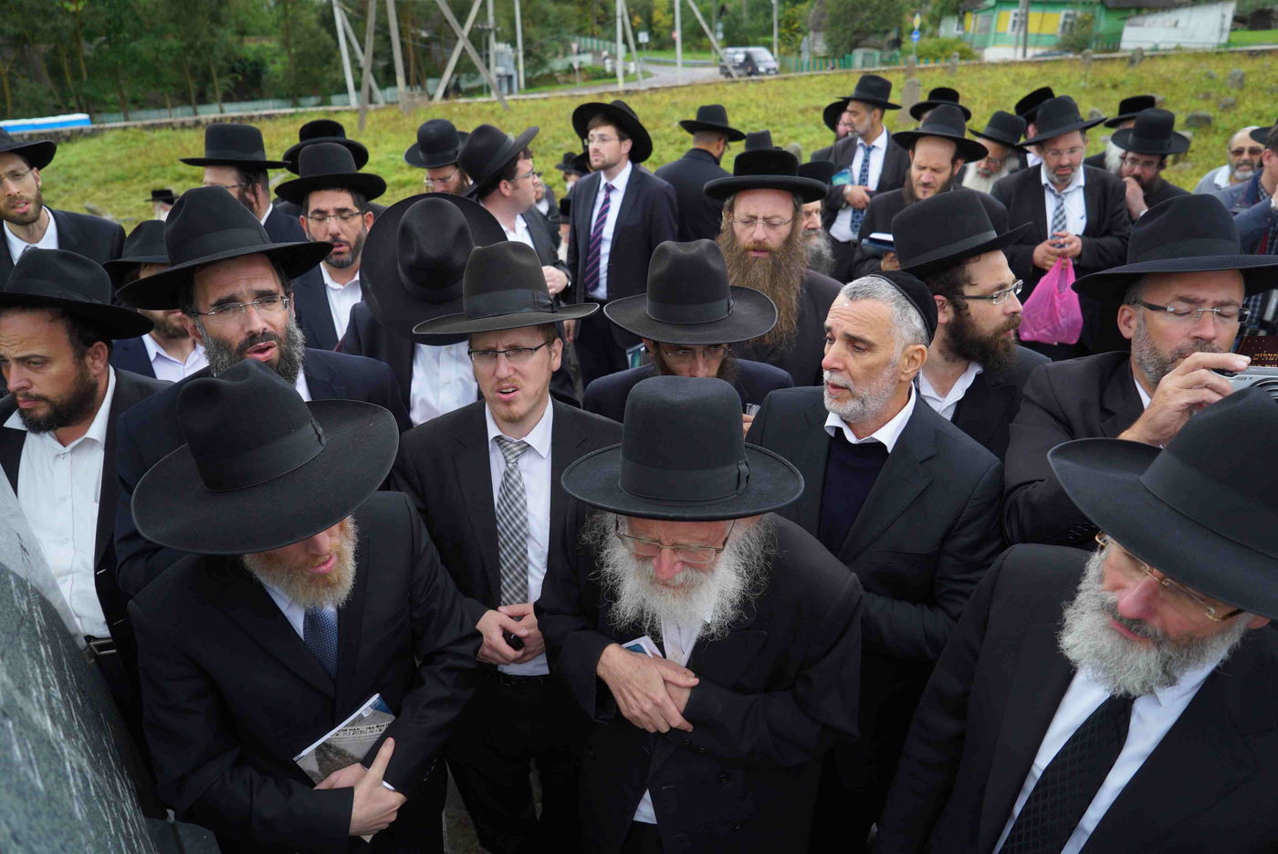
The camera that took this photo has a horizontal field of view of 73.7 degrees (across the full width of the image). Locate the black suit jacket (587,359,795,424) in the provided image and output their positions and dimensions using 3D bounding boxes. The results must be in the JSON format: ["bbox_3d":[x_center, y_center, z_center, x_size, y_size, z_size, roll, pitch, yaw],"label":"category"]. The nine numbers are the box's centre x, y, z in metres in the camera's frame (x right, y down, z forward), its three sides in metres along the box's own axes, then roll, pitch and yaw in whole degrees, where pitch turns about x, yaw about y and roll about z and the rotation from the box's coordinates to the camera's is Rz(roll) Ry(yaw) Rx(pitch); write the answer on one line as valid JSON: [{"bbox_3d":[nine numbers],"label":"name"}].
[{"bbox_3d":[0.113,0.223,1.870,0.500,0.720,0.320,-1,16,0],"label":"black suit jacket"}]

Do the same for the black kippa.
[{"bbox_3d":[0.493,-0.234,1.555,0.060,0.163,0.163,-42,7,4],"label":"black kippa"}]

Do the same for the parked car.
[{"bbox_3d":[7.637,-25.220,59.000,1.900,1.930,4.800,-14,27,-25],"label":"parked car"}]

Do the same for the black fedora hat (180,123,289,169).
[{"bbox_3d":[-1.397,-0.961,2.932,0.330,0.135,0.360,4,17,26],"label":"black fedora hat"}]

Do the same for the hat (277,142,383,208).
[{"bbox_3d":[-0.877,-0.723,2.420,0.320,0.140,0.335,-7,5,-13],"label":"hat"}]

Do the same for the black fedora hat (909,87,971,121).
[{"bbox_3d":[1.649,-1.762,4.637,0.320,0.125,0.350,12,8,18],"label":"black fedora hat"}]

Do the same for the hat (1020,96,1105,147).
[{"bbox_3d":[1.804,-1.315,3.655,0.365,0.140,0.335,-27,19,-39],"label":"hat"}]

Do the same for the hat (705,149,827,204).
[{"bbox_3d":[0.345,-0.672,2.297,0.325,0.130,0.360,4,10,4],"label":"hat"}]

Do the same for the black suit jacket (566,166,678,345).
[{"bbox_3d":[-0.067,-0.699,3.631,0.520,0.770,0.300,15,29,32],"label":"black suit jacket"}]

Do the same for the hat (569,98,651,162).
[{"bbox_3d":[-0.084,-1.219,3.448,0.340,0.140,0.370,17,-10,35],"label":"hat"}]

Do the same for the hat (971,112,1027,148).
[{"bbox_3d":[1.772,-1.448,4.150,0.335,0.145,0.320,-2,29,-34],"label":"hat"}]

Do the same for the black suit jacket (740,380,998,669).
[{"bbox_3d":[0.405,0.300,1.550,0.500,0.740,0.340,11,20,34],"label":"black suit jacket"}]

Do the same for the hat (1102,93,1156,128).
[{"bbox_3d":[2.404,-1.522,4.100,0.335,0.140,0.320,-20,22,-17],"label":"hat"}]

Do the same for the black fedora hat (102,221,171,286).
[{"bbox_3d":[-1.156,-0.430,2.050,0.300,0.140,0.320,-10,11,-29],"label":"black fedora hat"}]

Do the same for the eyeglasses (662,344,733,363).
[{"bbox_3d":[0.105,-0.180,1.707,0.138,0.043,0.140,-3,37,-3],"label":"eyeglasses"}]

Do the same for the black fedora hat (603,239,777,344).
[{"bbox_3d":[0.102,-0.287,1.690,0.340,0.140,0.370,-2,29,-4],"label":"black fedora hat"}]

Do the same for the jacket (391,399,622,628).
[{"bbox_3d":[-0.245,0.295,1.760,0.490,0.740,0.300,-2,17,-5],"label":"jacket"}]

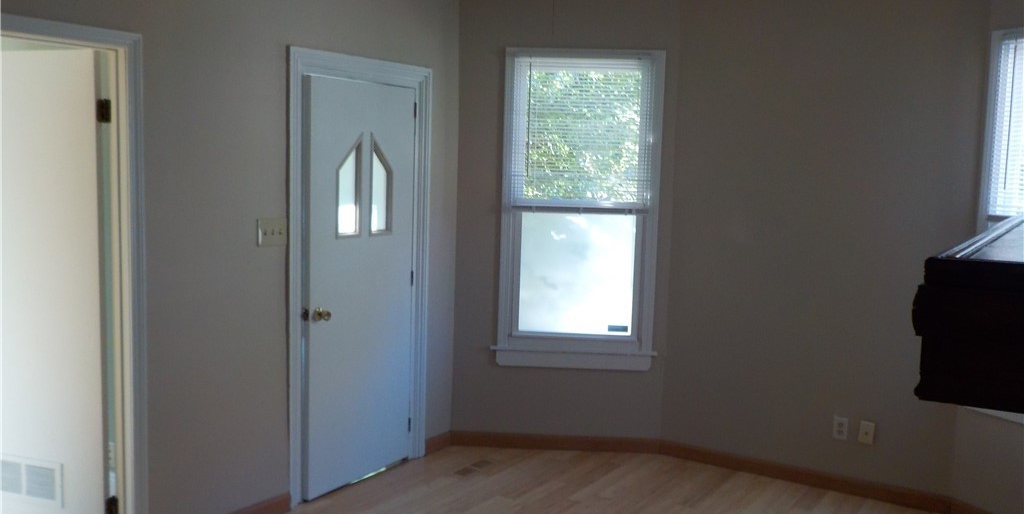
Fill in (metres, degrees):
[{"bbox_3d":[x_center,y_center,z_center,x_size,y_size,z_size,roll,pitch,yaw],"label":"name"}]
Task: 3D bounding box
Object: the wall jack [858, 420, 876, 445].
[{"bbox_3d":[1.791,0.888,4.477,0.070,0.112,0.008,5,7,33],"label":"wall jack"}]

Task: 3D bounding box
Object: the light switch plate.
[{"bbox_3d":[-1.060,-0.107,3.955,0.012,0.115,0.163,5,7,33],"label":"light switch plate"}]

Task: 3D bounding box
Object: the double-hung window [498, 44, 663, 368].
[{"bbox_3d":[0.379,-0.255,5.035,0.943,1.799,0.110,2,6,4],"label":"double-hung window"}]

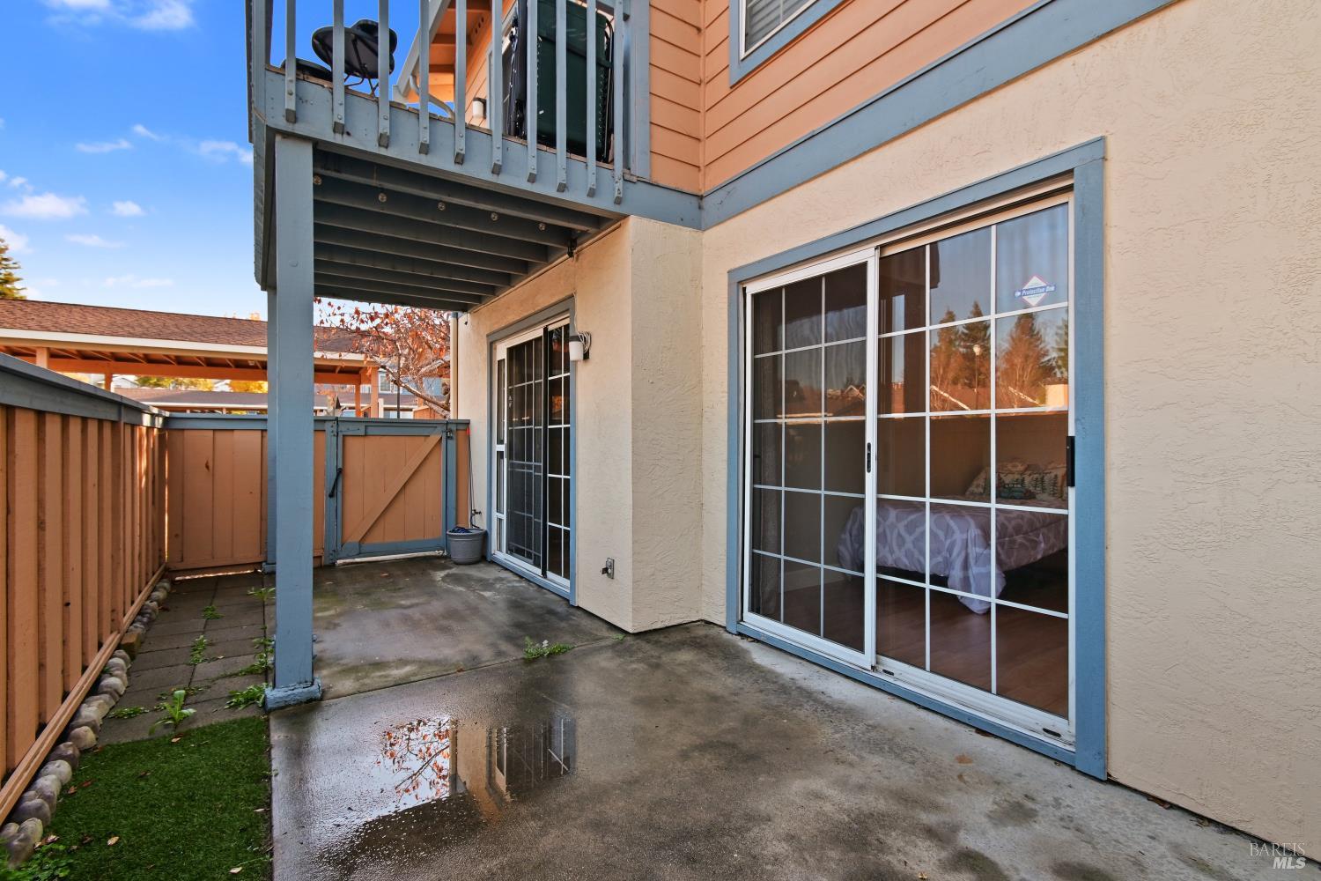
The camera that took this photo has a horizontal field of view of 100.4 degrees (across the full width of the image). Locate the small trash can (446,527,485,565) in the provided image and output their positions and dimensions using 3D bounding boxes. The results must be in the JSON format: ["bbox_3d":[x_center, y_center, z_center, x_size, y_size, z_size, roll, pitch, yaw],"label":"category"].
[{"bbox_3d":[-1.880,1.020,5.340,0.360,0.300,0.360,0,0,0],"label":"small trash can"}]

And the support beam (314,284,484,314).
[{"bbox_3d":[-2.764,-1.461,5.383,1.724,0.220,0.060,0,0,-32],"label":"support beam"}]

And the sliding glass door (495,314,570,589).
[{"bbox_3d":[-1.122,0.105,4.680,0.100,2.050,1.619,0,0,-36],"label":"sliding glass door"}]

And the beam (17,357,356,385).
[{"bbox_3d":[-8.808,-1.301,10.614,5.185,0.238,0.110,0,0,-30],"label":"beam"}]

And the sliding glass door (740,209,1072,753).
[{"bbox_3d":[1.009,0.082,2.665,0.100,2.050,1.683,0,0,-36],"label":"sliding glass door"}]

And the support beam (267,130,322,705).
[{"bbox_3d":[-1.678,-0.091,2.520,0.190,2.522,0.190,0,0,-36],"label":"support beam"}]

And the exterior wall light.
[{"bbox_3d":[-0.552,-0.635,3.724,0.135,0.195,0.110,0,0,-36],"label":"exterior wall light"}]

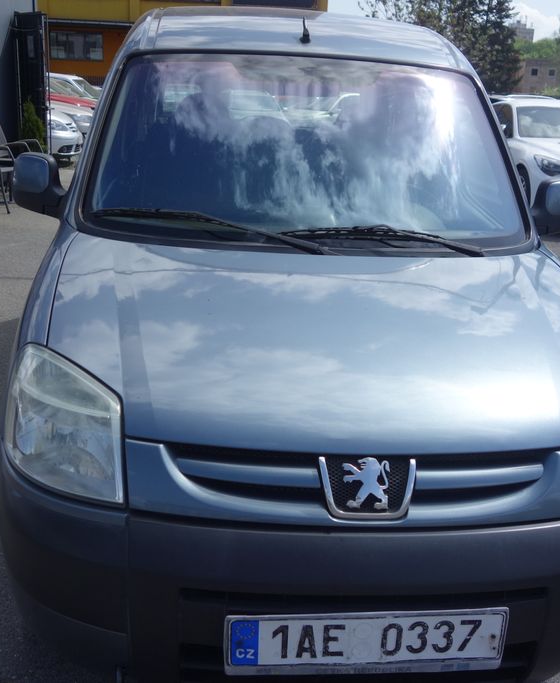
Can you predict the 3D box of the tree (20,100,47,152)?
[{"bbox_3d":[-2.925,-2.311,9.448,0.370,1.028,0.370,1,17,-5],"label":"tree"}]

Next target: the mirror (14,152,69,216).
[{"bbox_3d":[-0.799,-0.537,2.704,0.185,0.210,0.165,2,17,-5],"label":"mirror"}]

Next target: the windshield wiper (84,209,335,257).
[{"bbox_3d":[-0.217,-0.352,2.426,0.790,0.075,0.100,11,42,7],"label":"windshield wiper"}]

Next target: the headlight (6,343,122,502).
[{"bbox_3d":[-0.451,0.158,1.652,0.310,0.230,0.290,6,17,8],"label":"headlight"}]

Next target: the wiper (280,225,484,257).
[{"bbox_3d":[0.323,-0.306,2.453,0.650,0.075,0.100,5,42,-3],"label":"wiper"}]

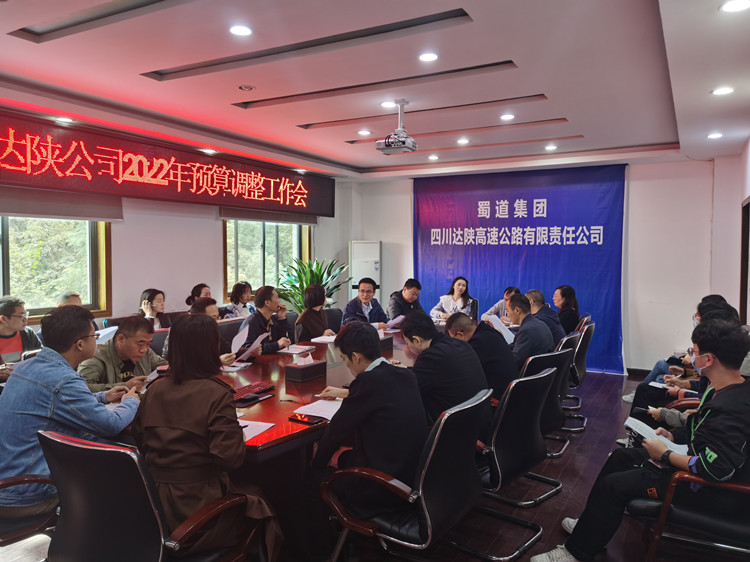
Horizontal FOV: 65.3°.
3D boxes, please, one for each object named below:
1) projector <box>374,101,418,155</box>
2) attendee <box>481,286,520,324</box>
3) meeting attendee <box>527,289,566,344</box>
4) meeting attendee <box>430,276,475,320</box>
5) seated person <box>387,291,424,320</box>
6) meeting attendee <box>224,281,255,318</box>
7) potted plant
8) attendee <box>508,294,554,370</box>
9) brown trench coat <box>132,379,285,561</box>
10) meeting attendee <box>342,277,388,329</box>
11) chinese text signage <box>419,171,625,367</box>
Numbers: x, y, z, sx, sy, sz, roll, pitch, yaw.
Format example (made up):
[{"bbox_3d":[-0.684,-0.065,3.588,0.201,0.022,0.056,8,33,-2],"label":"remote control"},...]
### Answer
[{"bbox_3d":[0.182,-1.272,4.830,0.300,0.450,0.260,1,3,29],"label":"projector"},{"bbox_3d":[1.635,0.648,7.350,0.550,1.190,0.750,2,3,29],"label":"attendee"},{"bbox_3d":[1.500,0.695,5.580,0.780,1.230,0.500,1,3,25],"label":"meeting attendee"},{"bbox_3d":[1.090,0.589,7.704,0.520,1.270,0.750,2,3,29],"label":"meeting attendee"},{"bbox_3d":[0.360,0.652,6.500,0.750,1.240,0.520,2,3,35],"label":"seated person"},{"bbox_3d":[-1.515,0.633,6.888,0.750,1.230,0.480,2,3,34],"label":"meeting attendee"},{"bbox_3d":[-0.720,0.485,6.900,0.900,1.540,0.900,1,3,29],"label":"potted plant"},{"bbox_3d":[1.118,0.726,4.932,0.800,1.250,0.520,2,3,29],"label":"attendee"},{"bbox_3d":[-0.642,0.695,2.230,0.490,0.700,0.500,1,3,25],"label":"brown trench coat"},{"bbox_3d":[-0.062,0.618,6.831,0.550,1.280,0.780,-1,3,-31],"label":"meeting attendee"},{"bbox_3d":[1.942,-0.184,8.447,3.080,2.755,0.040,2,3,29],"label":"chinese text signage"}]

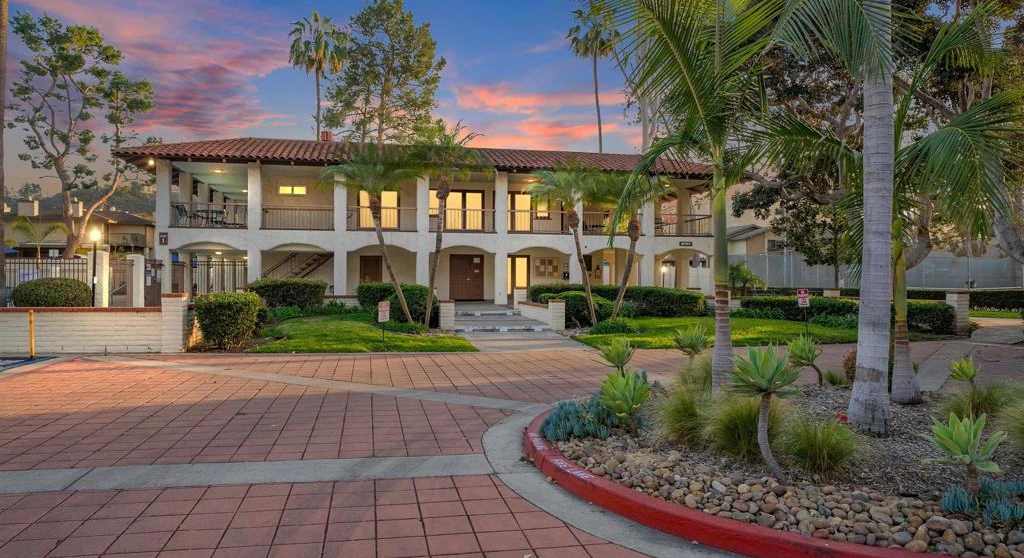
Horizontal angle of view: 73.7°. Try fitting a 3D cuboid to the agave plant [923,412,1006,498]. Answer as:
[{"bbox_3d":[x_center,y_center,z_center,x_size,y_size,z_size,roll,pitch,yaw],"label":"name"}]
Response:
[{"bbox_3d":[2.975,1.160,4.500,0.540,0.547,0.530,0,0,0],"label":"agave plant"}]

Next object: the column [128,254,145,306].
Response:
[{"bbox_3d":[-12.141,0.198,22.099,0.400,1.980,0.400,0,0,-11],"label":"column"}]

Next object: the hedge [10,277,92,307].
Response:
[{"bbox_3d":[-10.869,0.694,16.096,1.600,1.400,1.350,0,0,-11],"label":"hedge"}]

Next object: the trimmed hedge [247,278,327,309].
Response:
[{"bbox_3d":[-7.512,0.501,22.900,2.431,1.098,1.200,0,0,-12],"label":"trimmed hedge"}]

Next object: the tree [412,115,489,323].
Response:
[{"bbox_3d":[-1.891,-1.722,21.000,2.460,6.365,2.500,0,0,0],"label":"tree"}]

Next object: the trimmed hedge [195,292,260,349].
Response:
[{"bbox_3d":[-6.186,0.853,14.945,1.250,1.180,1.200,0,0,-11],"label":"trimmed hedge"}]

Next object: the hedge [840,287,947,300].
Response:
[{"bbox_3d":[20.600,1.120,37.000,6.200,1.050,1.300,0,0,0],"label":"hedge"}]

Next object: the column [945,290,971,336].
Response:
[{"bbox_3d":[12.600,0.937,19.295,0.430,1.260,0.430,0,0,-11],"label":"column"}]

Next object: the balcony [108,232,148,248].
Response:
[{"bbox_3d":[-32.556,-3.384,58.019,3.000,1.250,1.500,0,0,-17],"label":"balcony"}]

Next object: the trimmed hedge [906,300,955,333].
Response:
[{"bbox_3d":[13.450,1.300,22.700,0.950,0.970,2.200,0,0,-12],"label":"trimmed hedge"}]

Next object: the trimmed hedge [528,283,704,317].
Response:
[{"bbox_3d":[3.784,0.742,24.600,6.245,1.144,1.300,0,0,-12],"label":"trimmed hedge"}]

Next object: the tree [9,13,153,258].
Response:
[{"bbox_3d":[-20.700,-5.850,33.000,6.600,13.900,6.400,0,0,-12],"label":"tree"}]

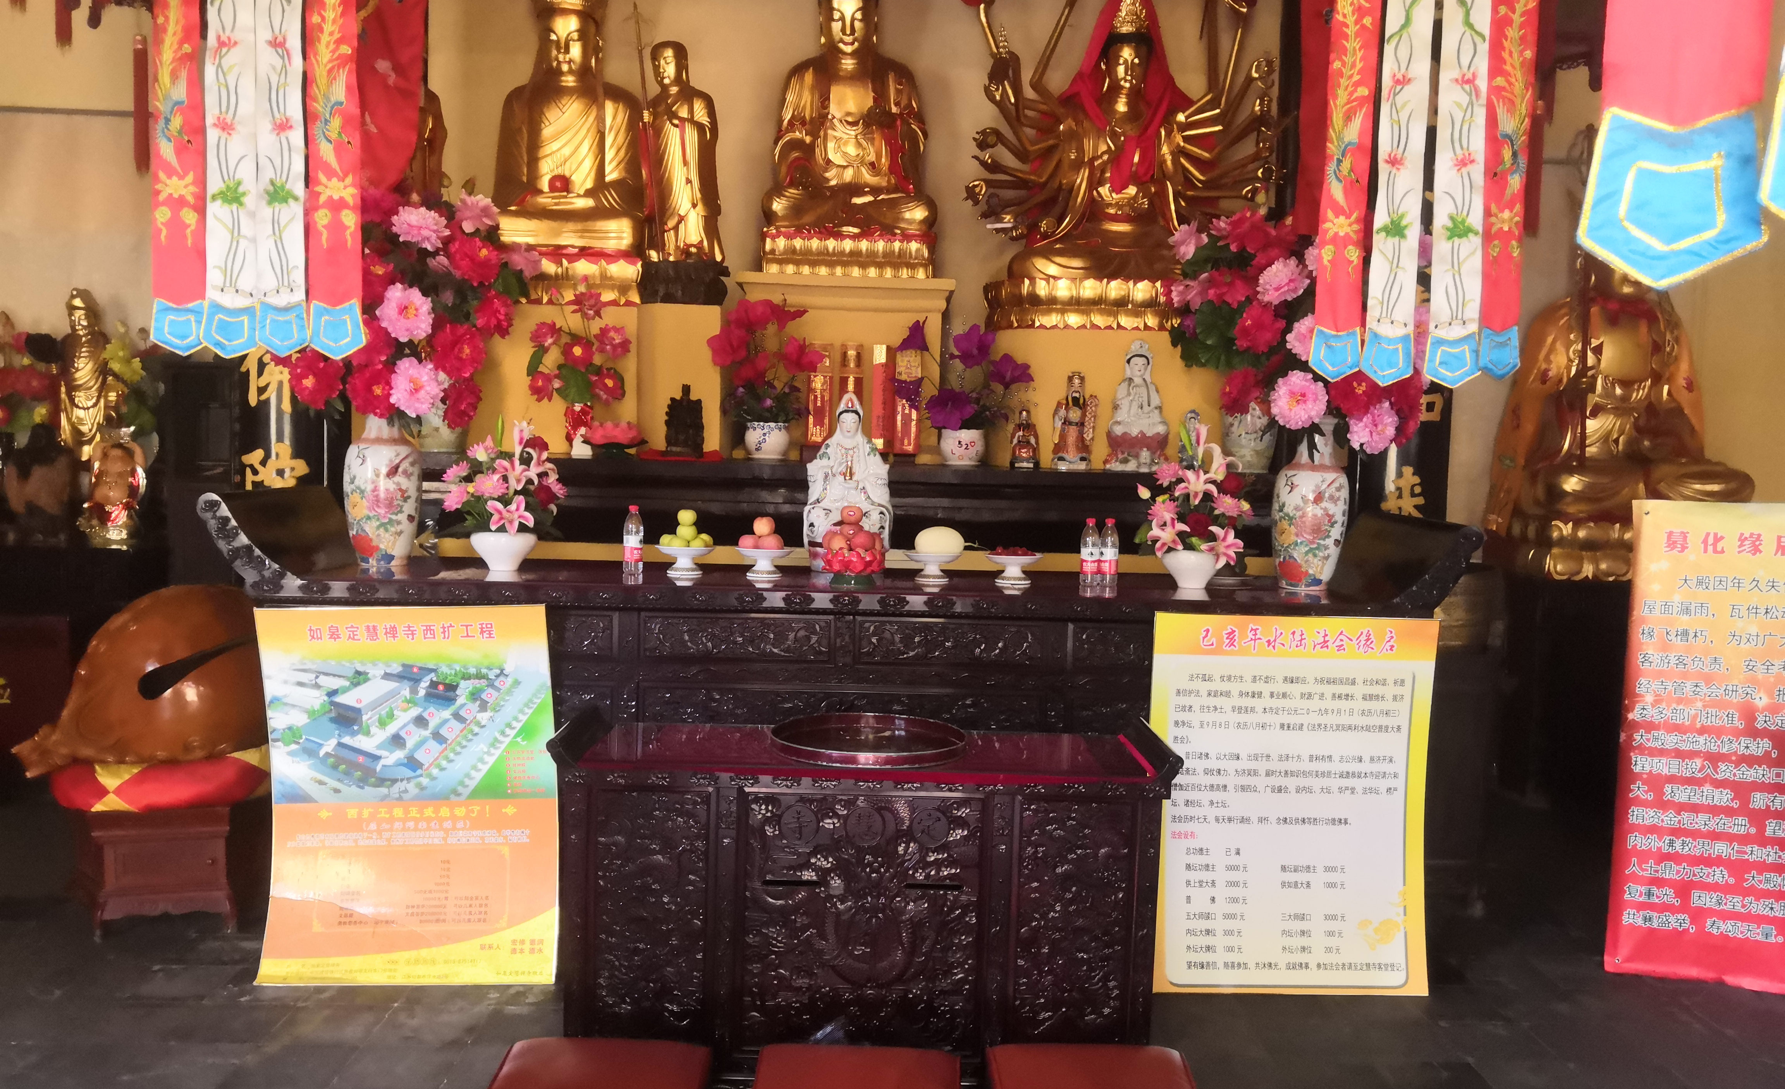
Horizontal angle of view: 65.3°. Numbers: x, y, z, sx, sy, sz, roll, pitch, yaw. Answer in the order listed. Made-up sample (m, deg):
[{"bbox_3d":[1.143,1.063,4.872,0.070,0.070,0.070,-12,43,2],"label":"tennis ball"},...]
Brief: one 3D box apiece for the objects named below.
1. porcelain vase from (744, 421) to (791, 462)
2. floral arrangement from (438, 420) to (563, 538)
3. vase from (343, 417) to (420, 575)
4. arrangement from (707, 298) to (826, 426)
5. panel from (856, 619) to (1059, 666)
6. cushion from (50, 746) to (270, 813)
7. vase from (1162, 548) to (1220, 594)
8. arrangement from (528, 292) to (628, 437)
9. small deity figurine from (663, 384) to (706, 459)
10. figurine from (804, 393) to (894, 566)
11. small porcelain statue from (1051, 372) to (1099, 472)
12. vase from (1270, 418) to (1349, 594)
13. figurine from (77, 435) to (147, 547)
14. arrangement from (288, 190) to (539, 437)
[{"bbox_3d":[-0.485,-0.401,5.412,0.184,0.157,0.185,2,4,-1],"label":"porcelain vase"},{"bbox_3d":[-1.351,-0.228,4.800,0.433,0.409,0.340,1,4,-1],"label":"floral arrangement"},{"bbox_3d":[-1.788,-0.222,4.870,0.273,0.595,0.273,1,4,-1],"label":"vase"},{"bbox_3d":[-0.483,-0.702,5.330,0.459,0.486,0.380,1,4,-1],"label":"arrangement"},{"bbox_3d":[0.199,0.299,4.233,0.610,0.140,0.030,1,4,-2],"label":"panel"},{"bbox_3d":[-2.298,0.717,4.434,0.730,0.150,0.670,0,4,-17],"label":"cushion"},{"bbox_3d":[0.996,0.079,4.648,0.215,0.125,0.215,1,4,-2],"label":"vase"},{"bbox_3d":[-1.196,-0.690,5.321,0.400,0.580,0.320,1,4,-2],"label":"arrangement"},{"bbox_3d":[-0.798,-0.470,5.330,0.155,0.283,0.120,1,4,-2],"label":"small deity figurine"},{"bbox_3d":[-0.158,-0.220,4.925,0.315,0.620,0.250,1,4,-2],"label":"figurine"},{"bbox_3d":[0.707,-0.470,5.366,0.194,0.387,0.140,2,4,-1],"label":"small porcelain statue"},{"bbox_3d":[1.413,-0.144,4.725,0.255,0.575,0.255,1,4,-2],"label":"vase"},{"bbox_3d":[-3.646,-0.251,6.500,0.319,0.547,0.250,1,4,-3],"label":"figurine"},{"bbox_3d":[-1.607,-0.770,4.617,0.810,0.800,0.600,1,4,-2],"label":"arrangement"}]

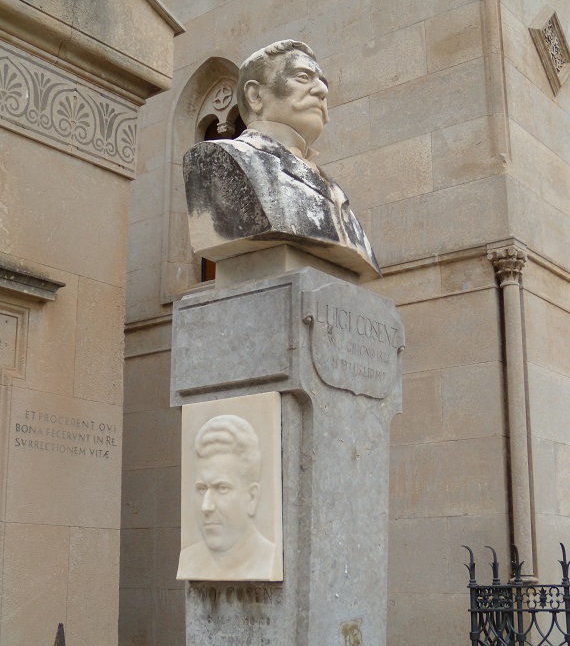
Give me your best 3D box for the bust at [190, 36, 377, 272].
[{"bbox_3d":[0.030,-0.417,2.177,0.355,0.610,0.465,-11,-18,37],"label":"bust"}]

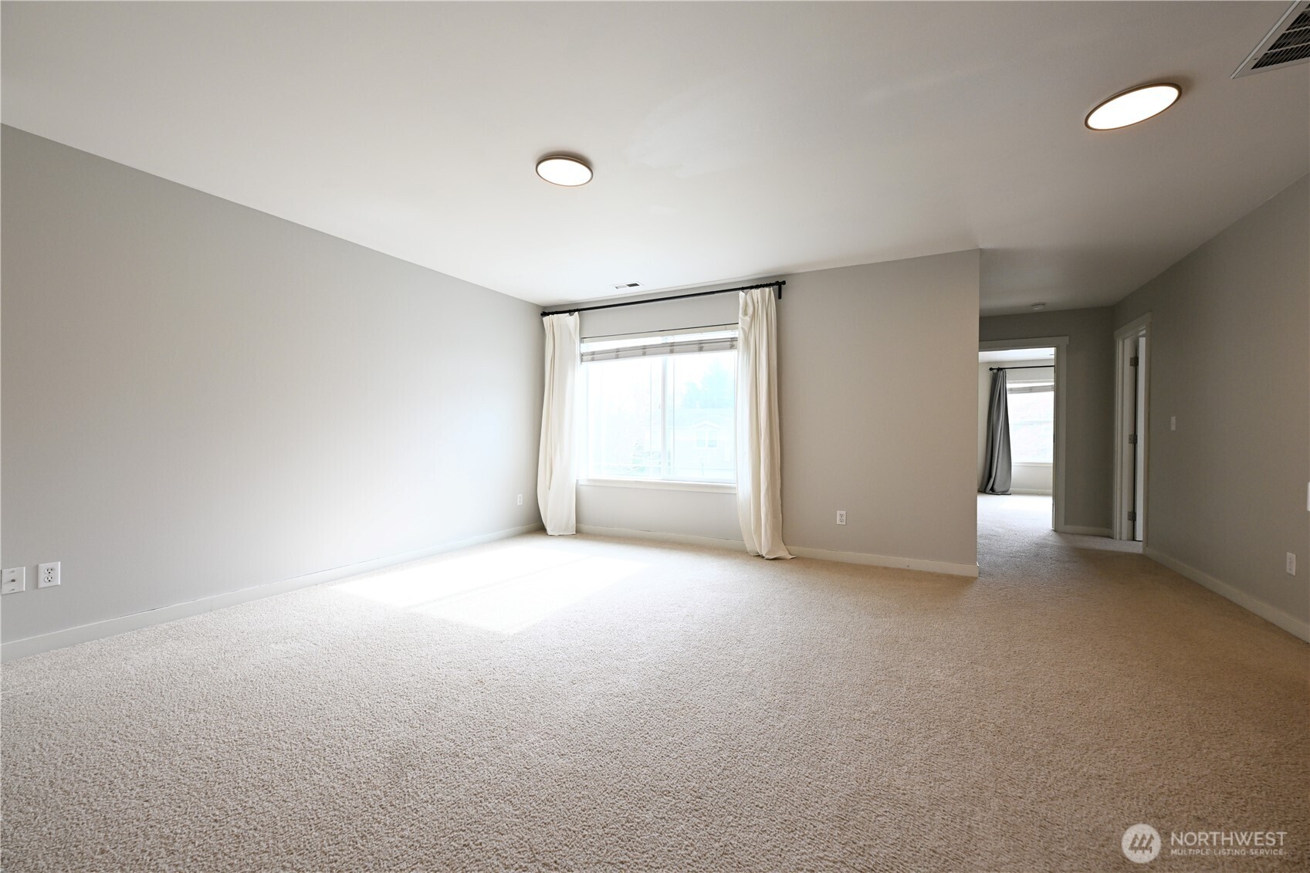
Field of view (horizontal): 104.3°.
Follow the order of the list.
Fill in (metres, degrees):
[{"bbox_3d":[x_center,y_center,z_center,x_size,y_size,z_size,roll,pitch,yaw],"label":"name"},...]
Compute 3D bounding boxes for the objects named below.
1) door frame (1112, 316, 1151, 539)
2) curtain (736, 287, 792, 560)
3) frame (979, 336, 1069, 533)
[{"bbox_3d":[4.613,-0.016,4.866,0.130,2.155,0.975,1,0,28],"label":"door frame"},{"bbox_3d":[0.932,-0.109,4.396,0.470,2.290,0.195,1,0,28],"label":"curtain"},{"bbox_3d":[4.094,-0.021,5.811,0.970,2.150,0.130,1,0,28],"label":"frame"}]

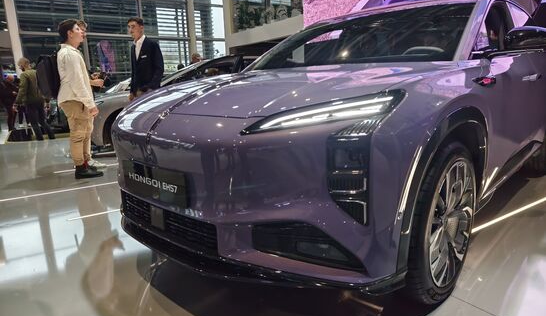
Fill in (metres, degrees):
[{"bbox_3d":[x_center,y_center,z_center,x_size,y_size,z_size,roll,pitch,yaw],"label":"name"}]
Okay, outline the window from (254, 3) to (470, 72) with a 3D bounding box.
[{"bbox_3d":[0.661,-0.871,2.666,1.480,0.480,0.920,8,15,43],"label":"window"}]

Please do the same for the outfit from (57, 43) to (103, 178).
[{"bbox_3d":[-2.266,-0.550,4.312,0.440,1.550,0.500,-6,12,-21],"label":"outfit"}]

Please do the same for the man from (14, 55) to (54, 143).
[{"bbox_3d":[-5.198,-1.243,7.820,0.450,1.760,0.520,6,14,36],"label":"man"}]

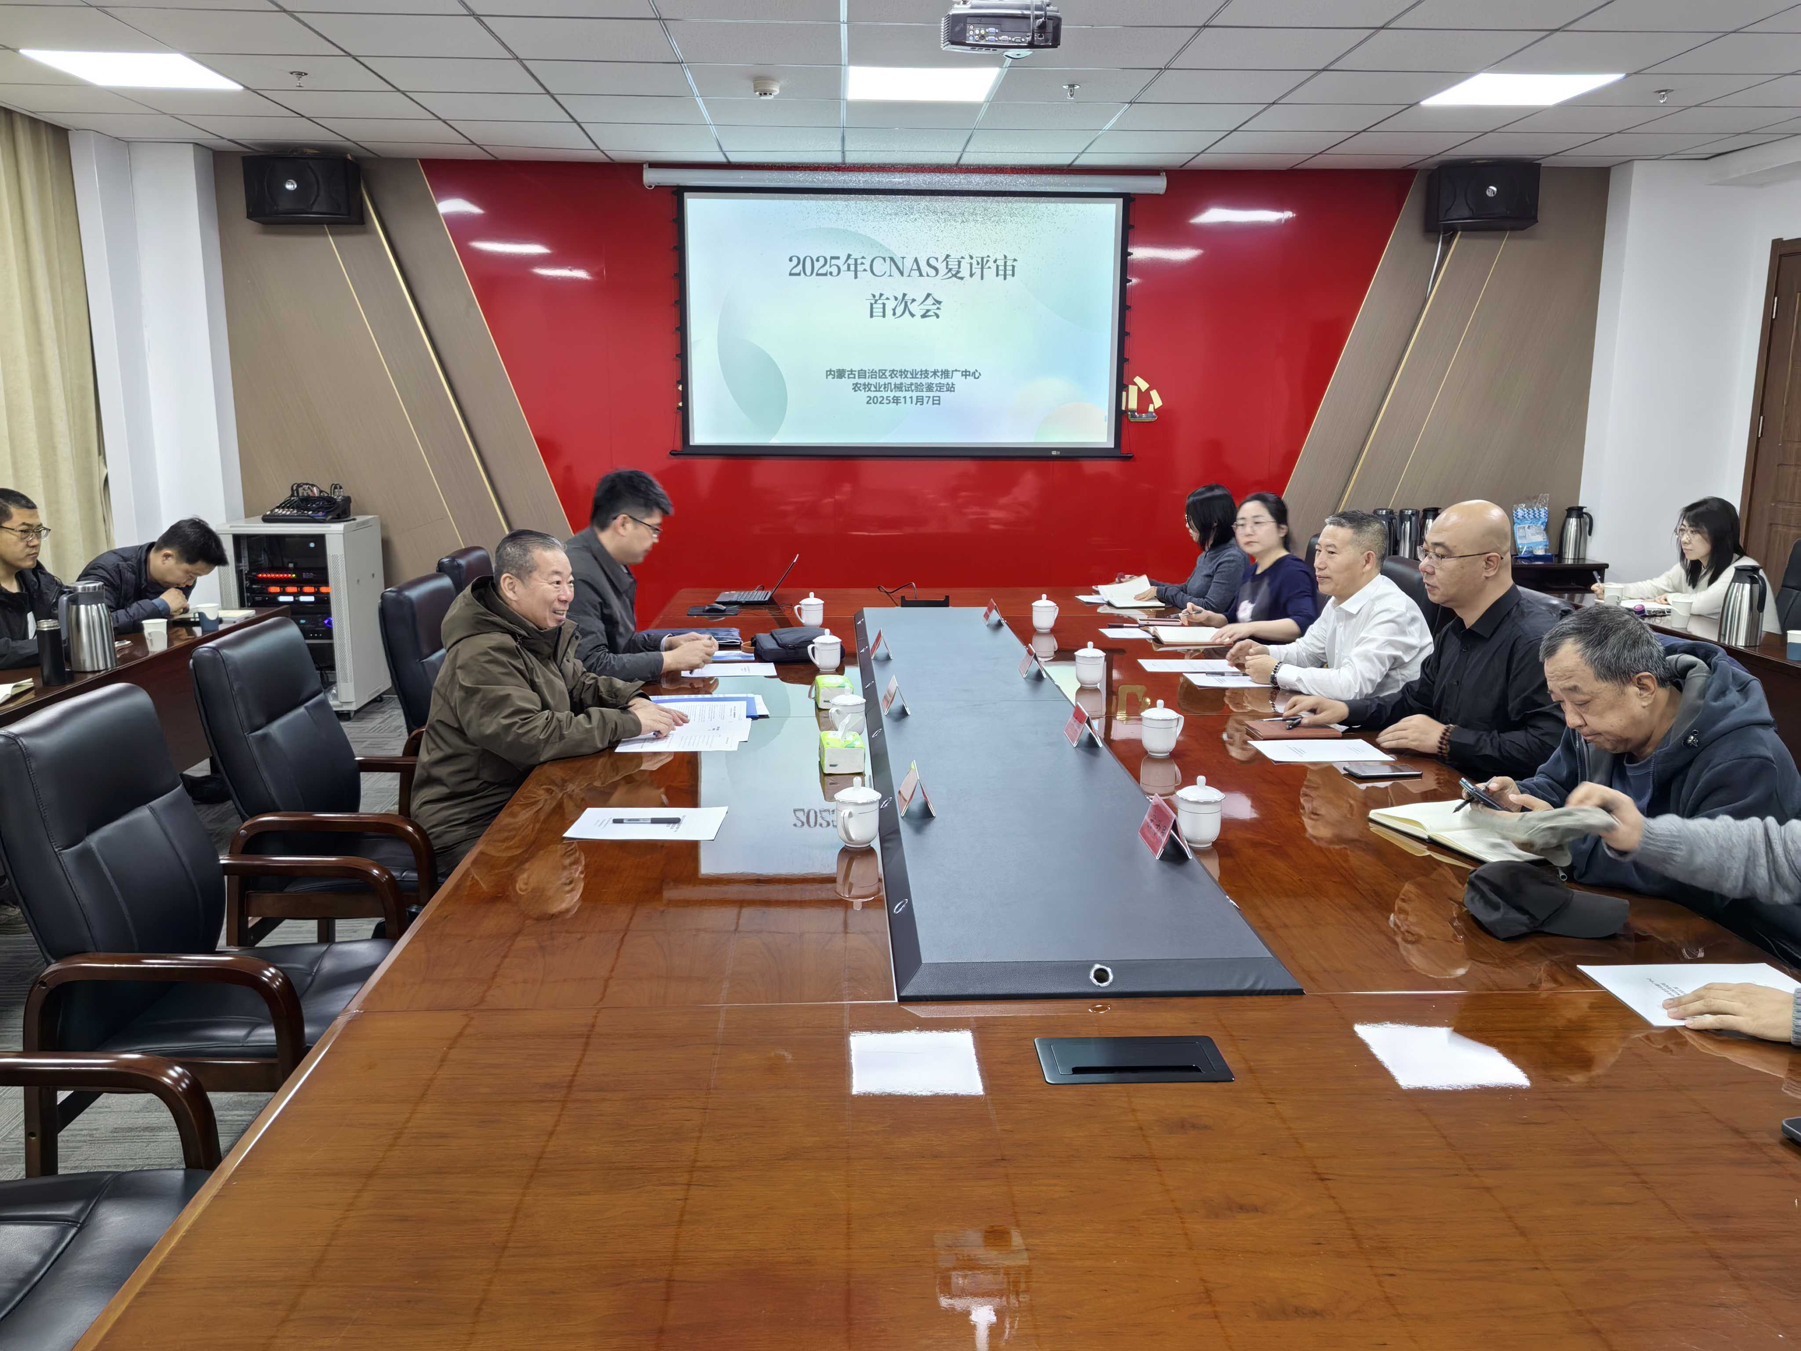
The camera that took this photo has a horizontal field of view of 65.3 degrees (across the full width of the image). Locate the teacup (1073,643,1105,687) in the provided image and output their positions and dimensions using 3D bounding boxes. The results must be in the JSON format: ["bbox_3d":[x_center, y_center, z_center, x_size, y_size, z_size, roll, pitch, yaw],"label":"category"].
[{"bbox_3d":[0.579,-0.036,4.245,0.094,0.133,0.111,2,11,8],"label":"teacup"}]

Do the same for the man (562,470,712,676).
[{"bbox_3d":[-0.871,0.038,4.578,0.640,1.345,0.520,0,11,-3],"label":"man"}]

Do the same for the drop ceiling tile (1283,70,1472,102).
[{"bbox_3d":[1.881,-2.350,5.608,0.600,0.020,0.600,0,11,-3],"label":"drop ceiling tile"}]

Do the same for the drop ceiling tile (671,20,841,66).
[{"bbox_3d":[-0.497,-2.220,4.920,0.600,0.020,0.600,0,11,-3],"label":"drop ceiling tile"}]

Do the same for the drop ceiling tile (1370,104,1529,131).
[{"bbox_3d":[2.451,-2.461,6.210,0.600,0.020,0.600,0,11,-3],"label":"drop ceiling tile"}]

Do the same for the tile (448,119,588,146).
[{"bbox_3d":[-1.768,-2.555,6.625,0.600,0.020,0.600,0,11,-2],"label":"tile"}]

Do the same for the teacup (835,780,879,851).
[{"bbox_3d":[-0.086,0.262,2.694,0.094,0.133,0.111,4,11,17],"label":"teacup"}]

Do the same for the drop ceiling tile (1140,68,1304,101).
[{"bbox_3d":[1.277,-2.340,5.567,0.600,0.020,0.600,0,11,-2],"label":"drop ceiling tile"}]

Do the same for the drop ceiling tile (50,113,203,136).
[{"bbox_3d":[-3.570,-2.560,6.533,0.600,0.020,0.600,0,11,-2],"label":"drop ceiling tile"}]

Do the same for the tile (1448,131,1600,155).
[{"bbox_3d":[3.024,-2.579,6.823,0.600,0.020,0.600,0,11,-2],"label":"tile"}]

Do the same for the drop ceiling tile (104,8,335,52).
[{"bbox_3d":[-2.304,-2.218,4.834,0.600,0.020,0.600,0,11,-3],"label":"drop ceiling tile"}]

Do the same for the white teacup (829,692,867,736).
[{"bbox_3d":[-0.137,0.093,3.555,0.103,0.135,0.090,-5,12,-27],"label":"white teacup"}]

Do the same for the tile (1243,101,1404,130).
[{"bbox_3d":[1.851,-2.467,6.197,0.600,0.020,0.600,0,11,-3],"label":"tile"}]

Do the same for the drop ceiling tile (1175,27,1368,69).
[{"bbox_3d":[1.302,-2.228,4.979,0.600,0.020,0.600,0,11,-2],"label":"drop ceiling tile"}]

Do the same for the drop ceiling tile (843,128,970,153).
[{"bbox_3d":[0.030,-2.563,6.697,0.600,0.020,0.600,0,11,-2],"label":"drop ceiling tile"}]

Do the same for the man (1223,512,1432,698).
[{"bbox_3d":[1.310,0.139,4.311,0.580,1.280,0.540,-2,11,-12],"label":"man"}]

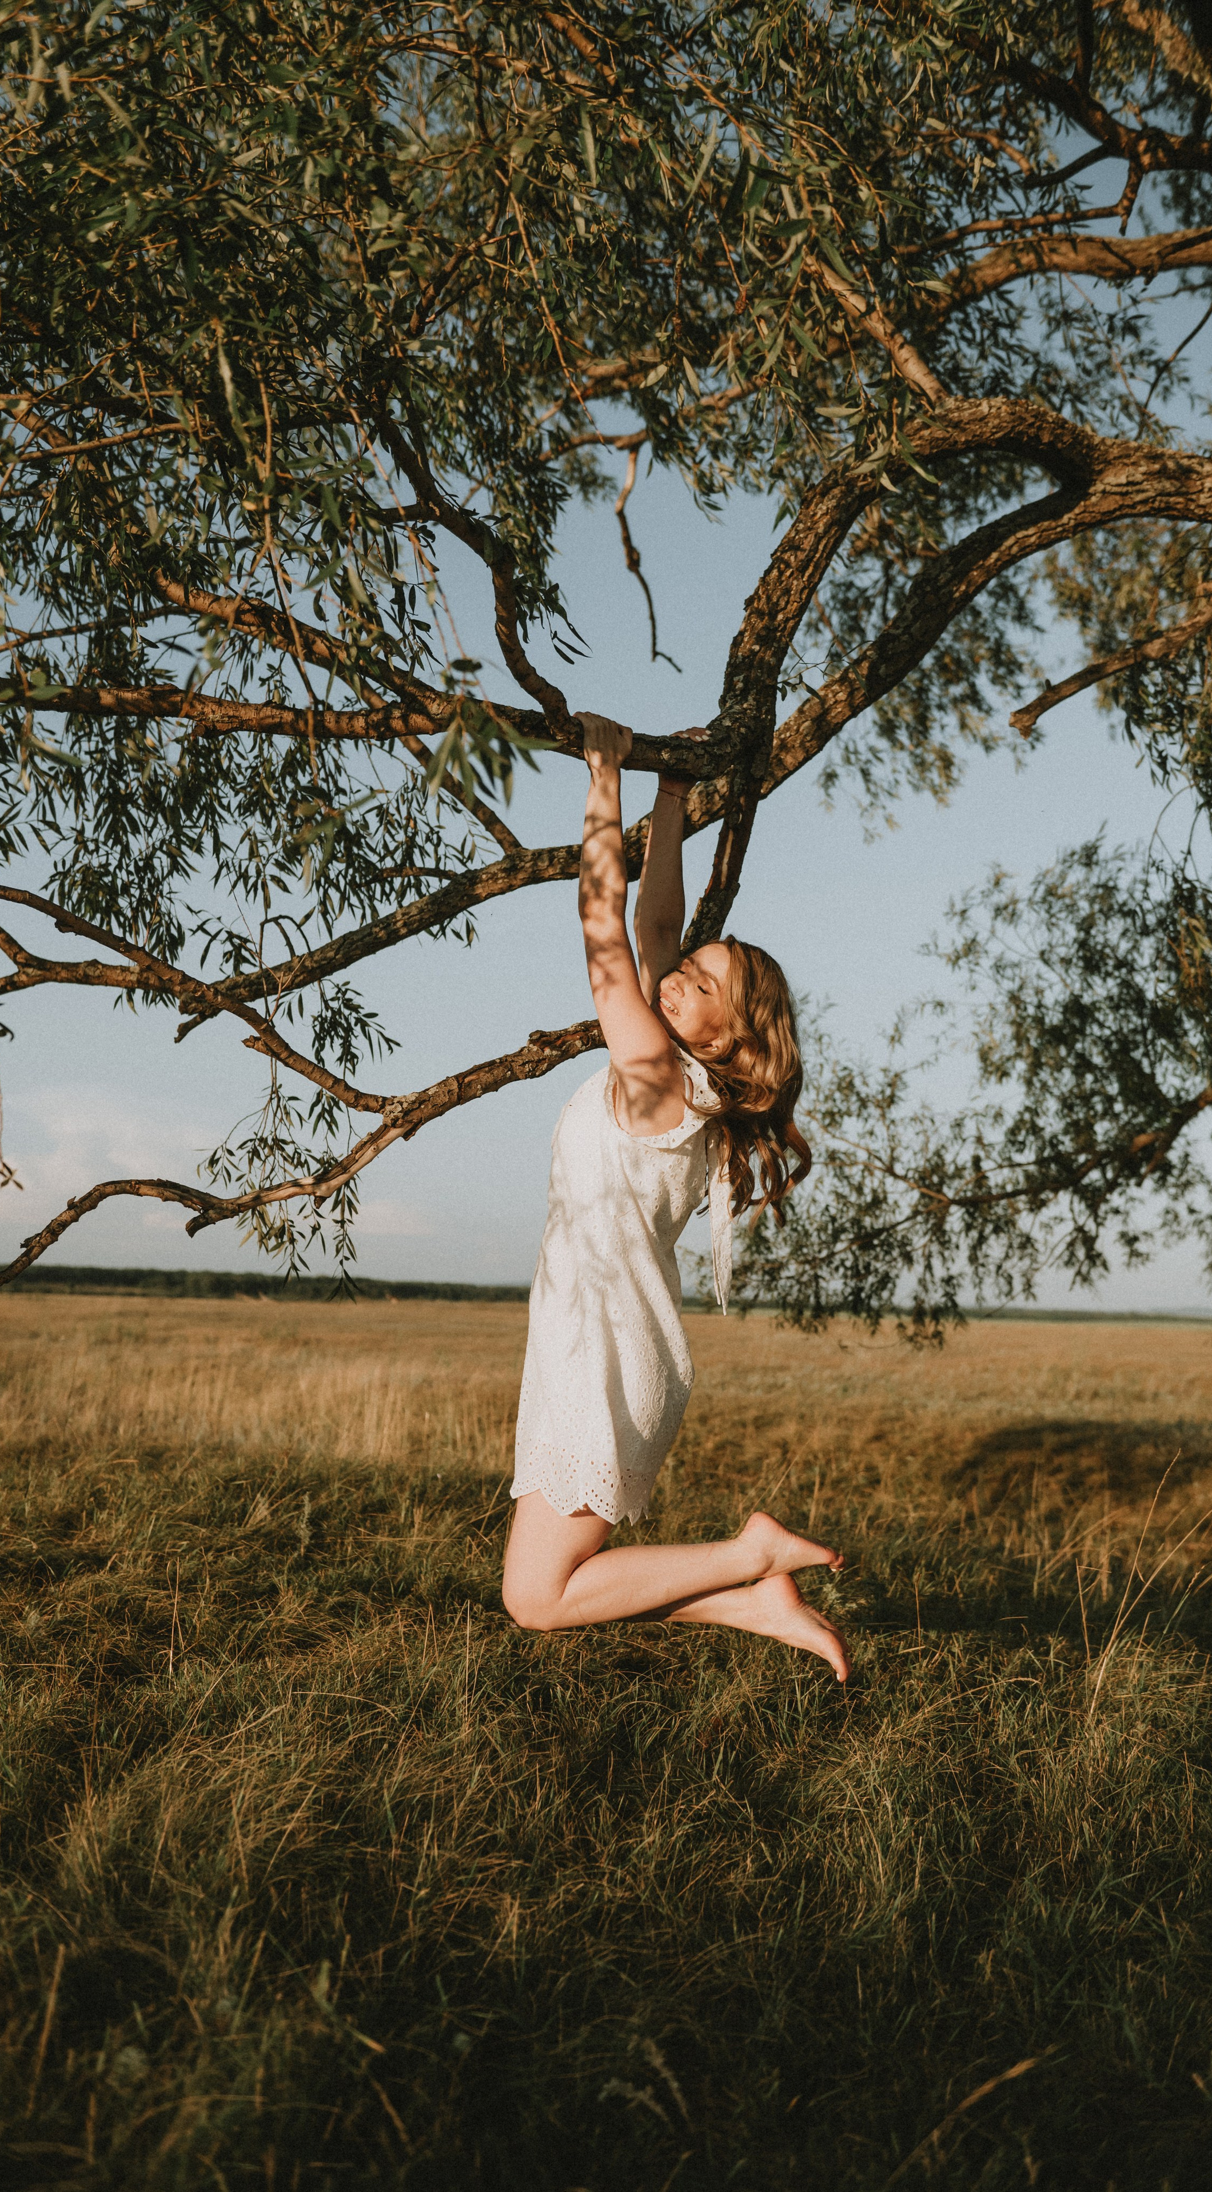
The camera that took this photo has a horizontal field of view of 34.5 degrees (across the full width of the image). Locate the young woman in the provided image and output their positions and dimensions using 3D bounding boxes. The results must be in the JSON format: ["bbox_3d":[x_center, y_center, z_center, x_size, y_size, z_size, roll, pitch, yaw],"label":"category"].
[{"bbox_3d":[0.120,0.176,3.420,0.560,1.620,0.430,0,-6,7],"label":"young woman"}]

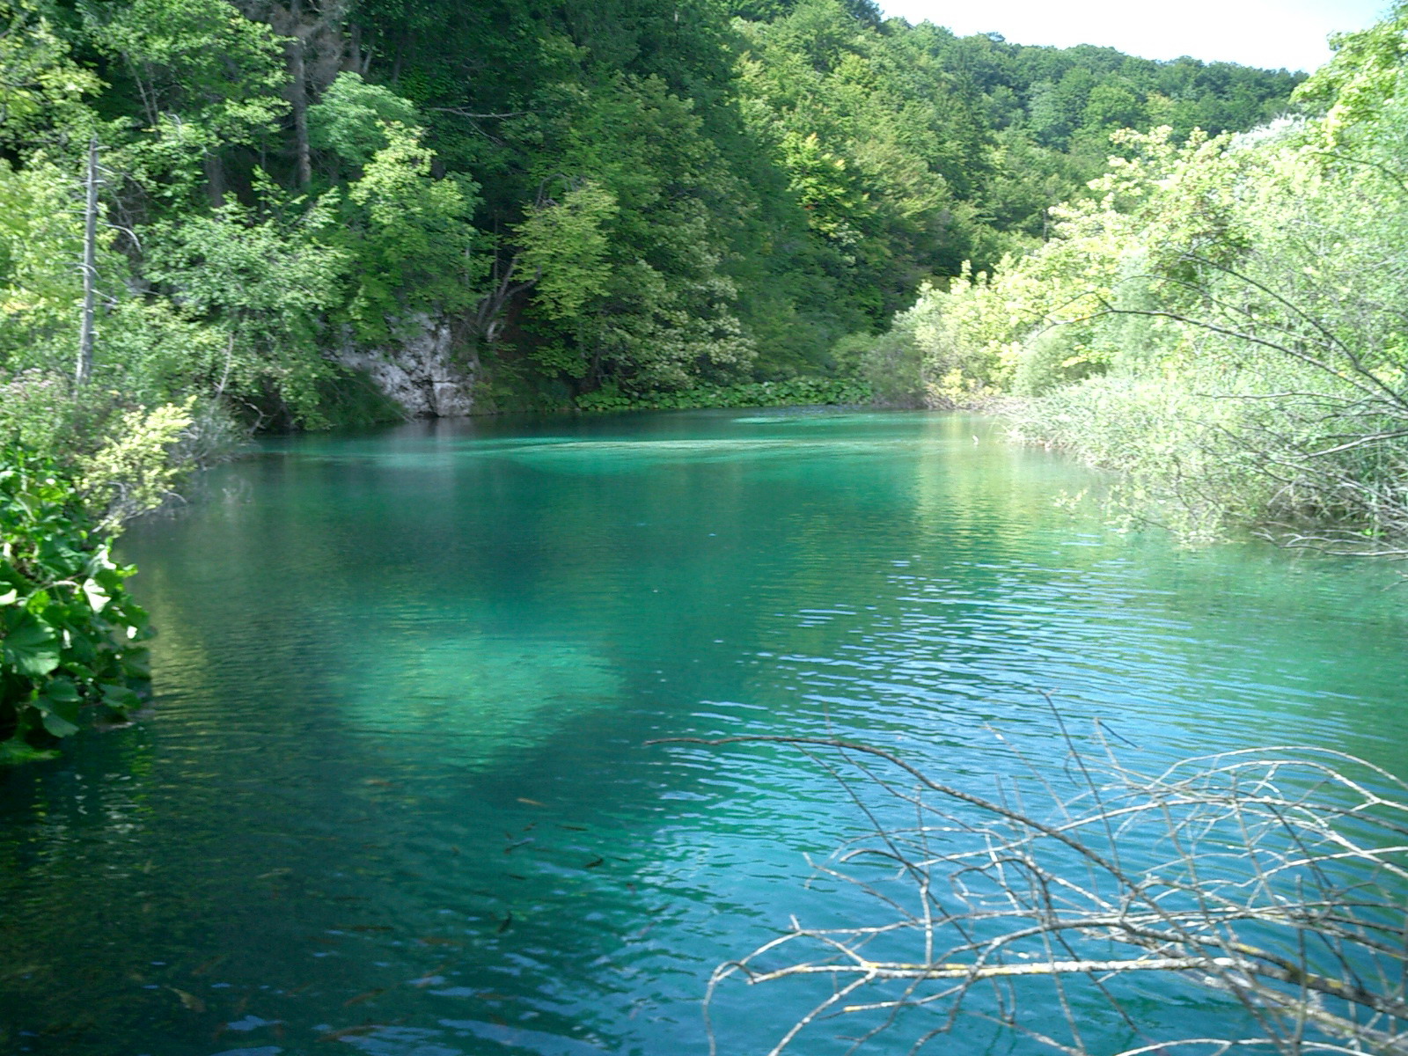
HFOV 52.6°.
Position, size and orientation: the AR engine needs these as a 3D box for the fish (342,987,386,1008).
[{"bbox_3d":[-1.246,1.733,5.263,0.184,0.043,0.030,-6,9,-43],"label":"fish"}]

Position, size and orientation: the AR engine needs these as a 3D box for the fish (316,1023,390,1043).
[{"bbox_3d":[-1.220,1.764,4.978,0.253,0.053,0.036,-3,7,-26],"label":"fish"}]

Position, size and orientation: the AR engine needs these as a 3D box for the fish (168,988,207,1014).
[{"bbox_3d":[-1.916,1.734,5.249,0.247,0.055,0.037,5,8,41],"label":"fish"}]

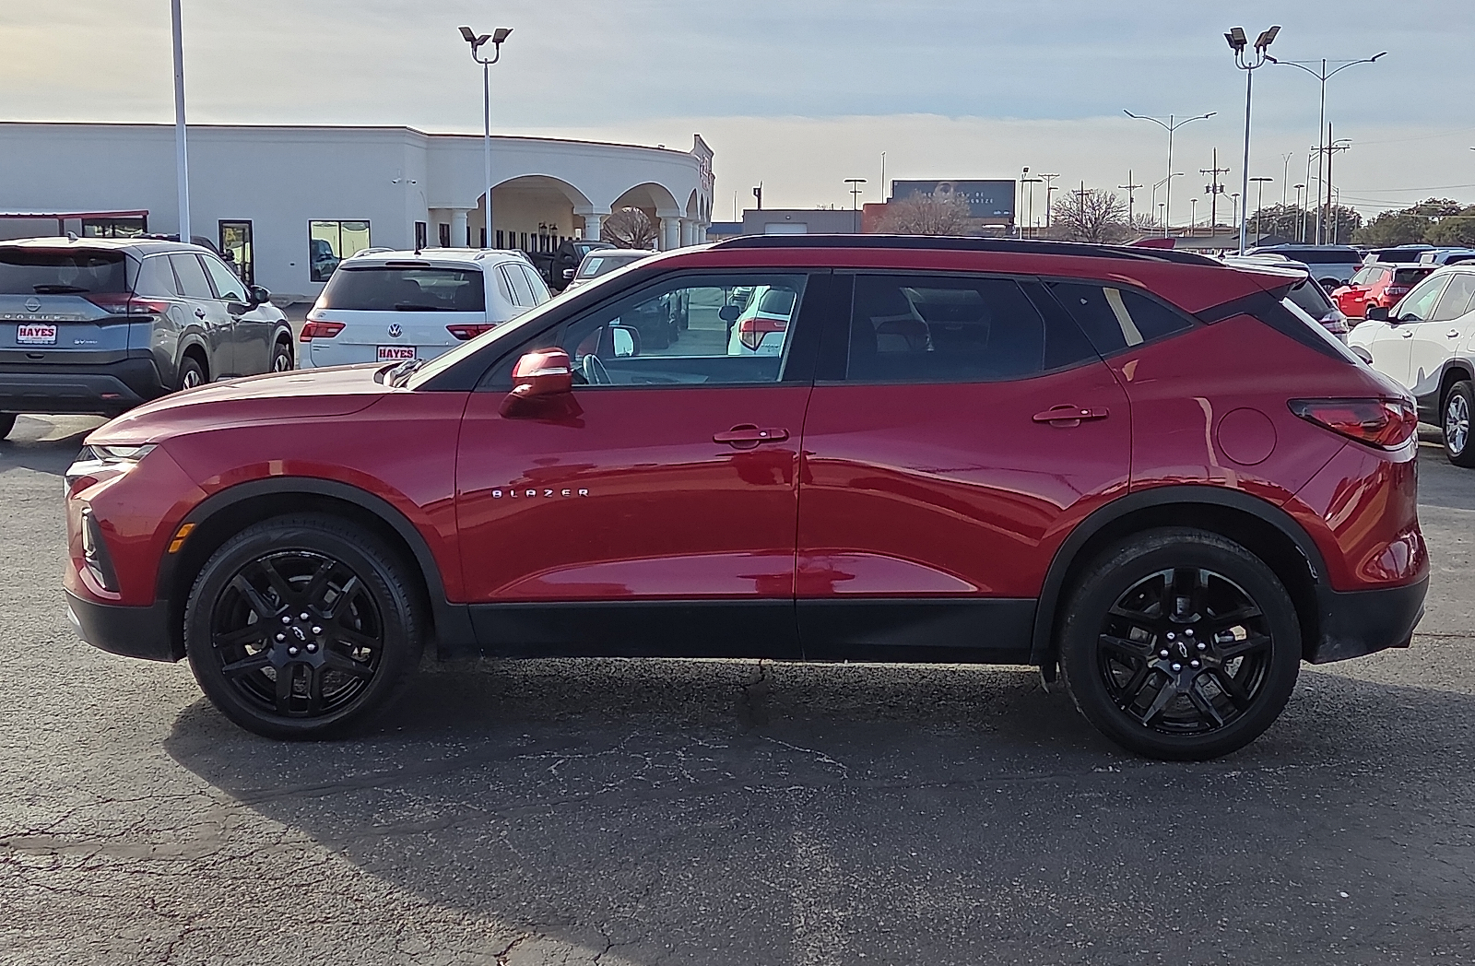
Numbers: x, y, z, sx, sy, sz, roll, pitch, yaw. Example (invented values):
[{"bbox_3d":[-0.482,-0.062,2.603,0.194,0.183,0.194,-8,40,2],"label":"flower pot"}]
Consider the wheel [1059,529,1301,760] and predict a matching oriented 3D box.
[{"bbox_3d":[1.436,0.512,5.817,0.765,0.760,0.250,1,8,2],"label":"wheel"}]

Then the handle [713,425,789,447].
[{"bbox_3d":[0.042,-0.150,5.676,0.245,0.070,0.055,1,8,2],"label":"handle"}]

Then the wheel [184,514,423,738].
[{"bbox_3d":[-1.438,0.471,6.006,0.765,0.765,0.250,1,8,5],"label":"wheel"}]

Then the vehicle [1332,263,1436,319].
[{"bbox_3d":[16.000,-4.550,44.000,1.820,1.640,4.400,0,8,-2],"label":"vehicle"}]

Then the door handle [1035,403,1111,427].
[{"bbox_3d":[1.050,-0.210,5.633,0.243,0.075,0.055,1,8,2],"label":"door handle"}]

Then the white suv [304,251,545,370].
[{"bbox_3d":[-2.775,-1.506,17.599,1.840,1.670,4.700,0,7,3],"label":"white suv"}]

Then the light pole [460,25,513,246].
[{"bbox_3d":[-5.890,-7.344,42.405,1.046,6.798,1.162,0,7,0],"label":"light pole"}]

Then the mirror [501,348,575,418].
[{"bbox_3d":[-0.629,-0.314,5.630,0.190,0.215,0.240,1,8,2],"label":"mirror"}]

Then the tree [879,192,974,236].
[{"bbox_3d":[10.398,-13.690,99.061,5.075,4.648,5.342,0,7,0],"label":"tree"}]

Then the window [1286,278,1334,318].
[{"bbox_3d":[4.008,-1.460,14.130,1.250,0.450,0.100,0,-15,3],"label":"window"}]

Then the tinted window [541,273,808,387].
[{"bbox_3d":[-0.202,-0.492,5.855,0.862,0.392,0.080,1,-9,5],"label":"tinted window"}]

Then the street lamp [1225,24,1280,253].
[{"bbox_3d":[12.292,-7.522,43.391,1.120,6.888,1.244,0,7,0],"label":"street lamp"}]

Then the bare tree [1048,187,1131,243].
[{"bbox_3d":[18.688,-13.427,95.000,4.500,4.800,4.500,0,8,0],"label":"bare tree"}]

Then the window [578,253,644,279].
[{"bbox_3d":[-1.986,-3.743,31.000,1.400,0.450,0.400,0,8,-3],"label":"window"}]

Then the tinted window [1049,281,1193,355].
[{"bbox_3d":[1.235,-0.532,5.759,0.465,0.250,0.080,0,-3,-2],"label":"tinted window"}]

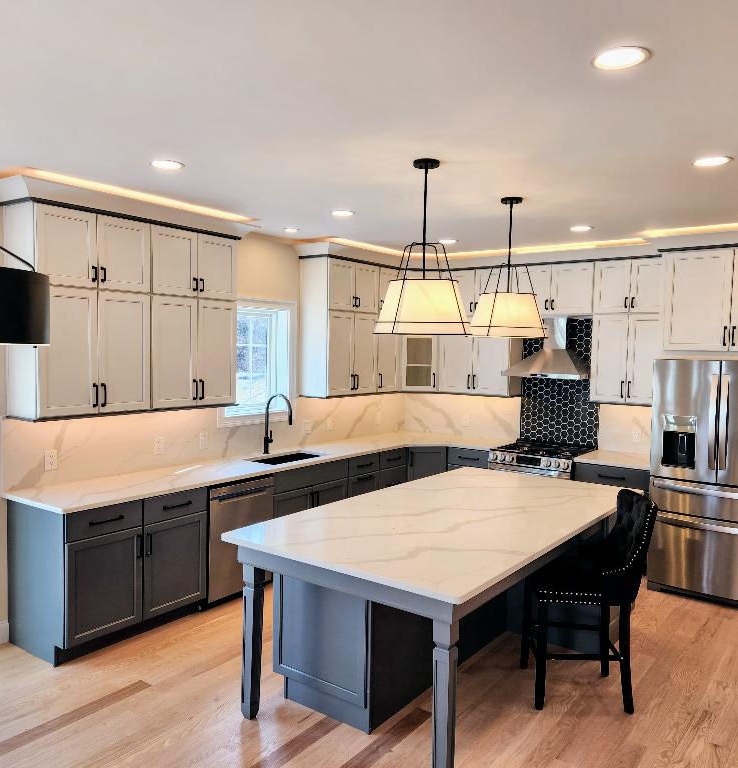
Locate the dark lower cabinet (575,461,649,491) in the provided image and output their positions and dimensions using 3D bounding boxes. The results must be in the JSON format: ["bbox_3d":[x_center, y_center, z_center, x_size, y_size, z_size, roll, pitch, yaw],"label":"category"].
[{"bbox_3d":[2.144,1.091,5.766,0.600,0.880,0.630,3,4,35],"label":"dark lower cabinet"}]

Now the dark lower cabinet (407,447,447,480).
[{"bbox_3d":[0.503,1.026,6.770,0.420,0.876,0.600,0,3,-9],"label":"dark lower cabinet"}]

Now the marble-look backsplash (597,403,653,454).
[{"bbox_3d":[2.387,0.391,6.117,0.624,0.476,0.024,3,4,36],"label":"marble-look backsplash"}]

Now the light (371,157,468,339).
[{"bbox_3d":[0.274,-0.674,3.358,0.490,0.861,0.490,1,3,0],"label":"light"}]

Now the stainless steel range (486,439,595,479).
[{"bbox_3d":[1.560,1.036,6.133,0.760,0.930,0.690,3,4,35],"label":"stainless steel range"}]

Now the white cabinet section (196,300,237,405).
[{"bbox_3d":[-1.231,-0.235,5.034,0.333,0.764,0.367,3,4,36],"label":"white cabinet section"}]

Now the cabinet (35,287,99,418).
[{"bbox_3d":[-1.888,-0.191,4.080,0.323,0.765,0.384,3,4,36],"label":"cabinet"}]

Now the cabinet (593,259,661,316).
[{"bbox_3d":[2.314,-0.830,5.908,0.610,0.453,0.333,3,4,36],"label":"cabinet"}]

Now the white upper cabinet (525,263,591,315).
[{"bbox_3d":[1.755,-0.861,6.318,0.777,0.453,0.333,3,4,36],"label":"white upper cabinet"}]

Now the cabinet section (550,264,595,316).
[{"bbox_3d":[1.866,-0.838,6.066,0.379,0.450,0.335,3,4,35],"label":"cabinet section"}]

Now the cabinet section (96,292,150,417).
[{"bbox_3d":[-1.655,-0.201,4.364,0.330,0.760,0.384,3,4,35],"label":"cabinet section"}]

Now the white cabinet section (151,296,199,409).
[{"bbox_3d":[-1.452,-0.223,4.733,0.333,0.764,0.381,3,4,36],"label":"white cabinet section"}]

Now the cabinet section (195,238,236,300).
[{"bbox_3d":[-1.221,-0.843,5.003,0.333,0.453,0.367,3,4,36],"label":"cabinet section"}]

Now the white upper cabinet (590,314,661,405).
[{"bbox_3d":[2.253,-0.212,5.815,0.598,0.760,0.335,3,4,35],"label":"white upper cabinet"}]

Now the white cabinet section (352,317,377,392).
[{"bbox_3d":[-0.154,-0.289,6.462,0.330,0.760,0.378,3,4,35],"label":"white cabinet section"}]

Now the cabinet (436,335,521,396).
[{"bbox_3d":[1.093,-0.277,6.643,0.749,0.760,0.335,3,4,35],"label":"cabinet"}]

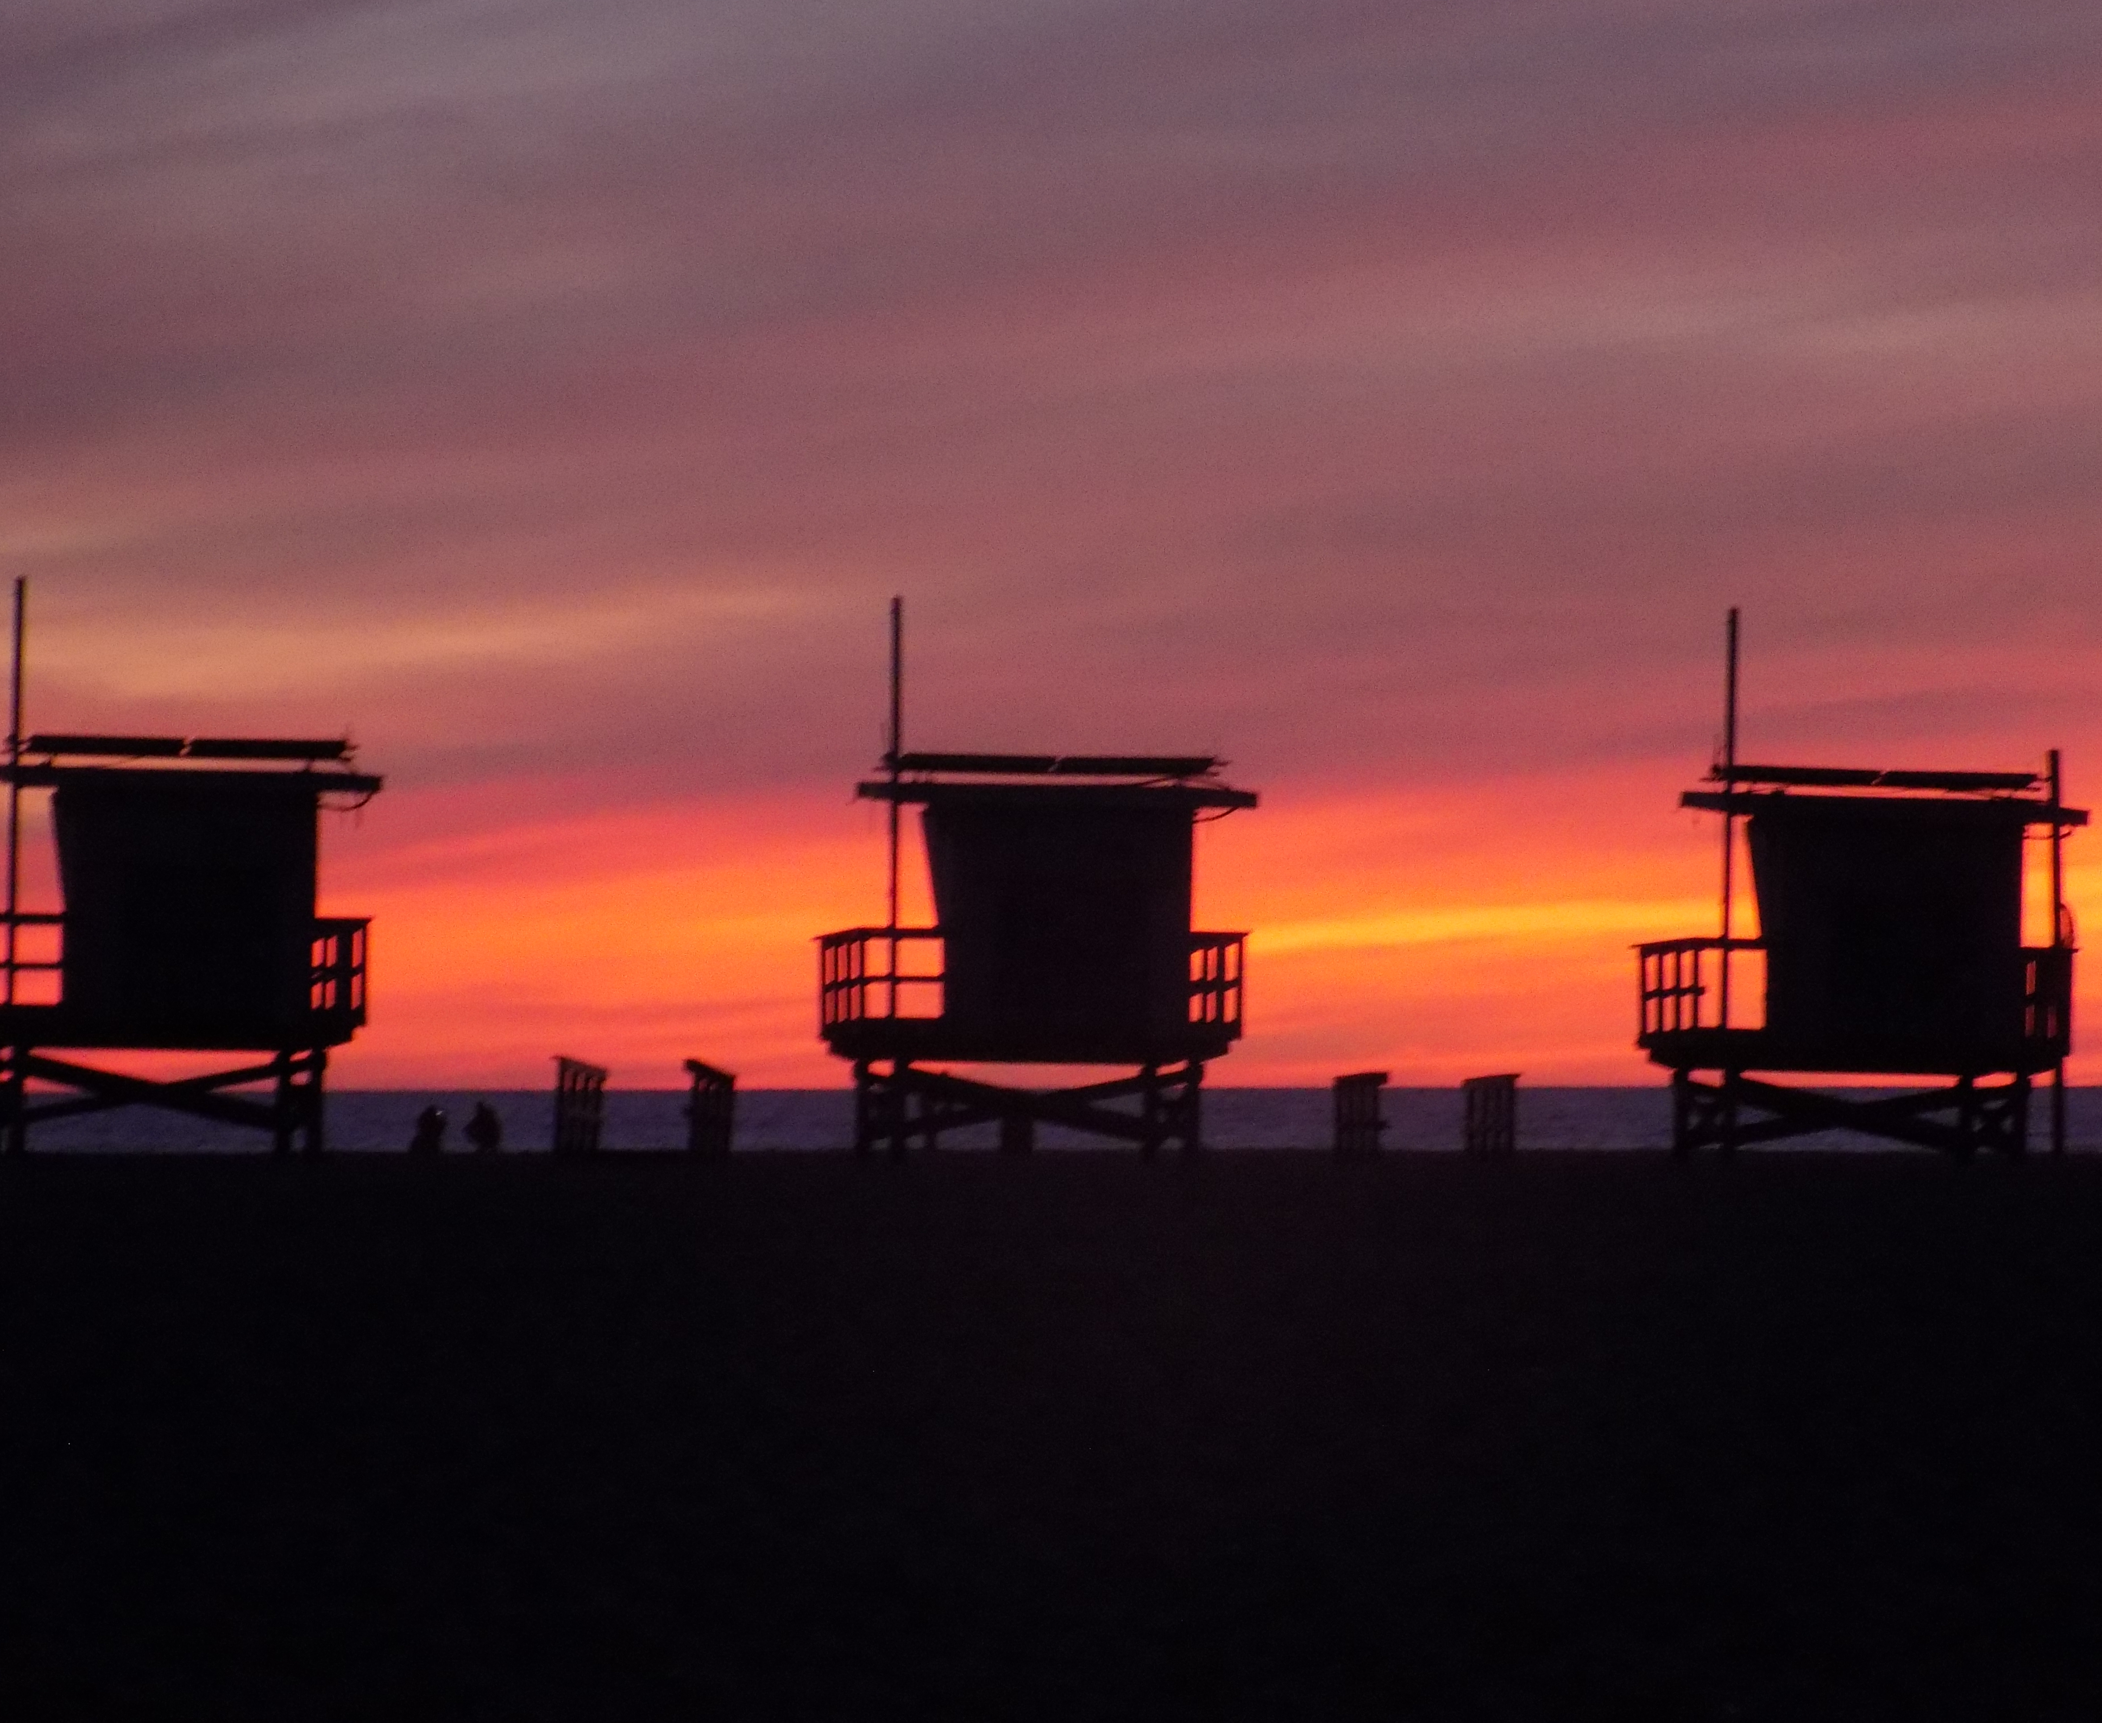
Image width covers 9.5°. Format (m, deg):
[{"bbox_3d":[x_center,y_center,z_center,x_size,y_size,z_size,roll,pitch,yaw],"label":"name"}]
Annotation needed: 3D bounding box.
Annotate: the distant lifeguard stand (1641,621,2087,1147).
[{"bbox_3d":[8.836,0.264,137.500,4.350,6.050,3.700,0,-1,-7],"label":"distant lifeguard stand"}]

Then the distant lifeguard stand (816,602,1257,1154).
[{"bbox_3d":[-0.157,0.206,138.000,4.350,6.170,3.700,0,-1,-8],"label":"distant lifeguard stand"}]

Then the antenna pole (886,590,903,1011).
[{"bbox_3d":[-1.690,-0.591,136.200,0.090,4.550,0.090,1,-1,-7],"label":"antenna pole"}]

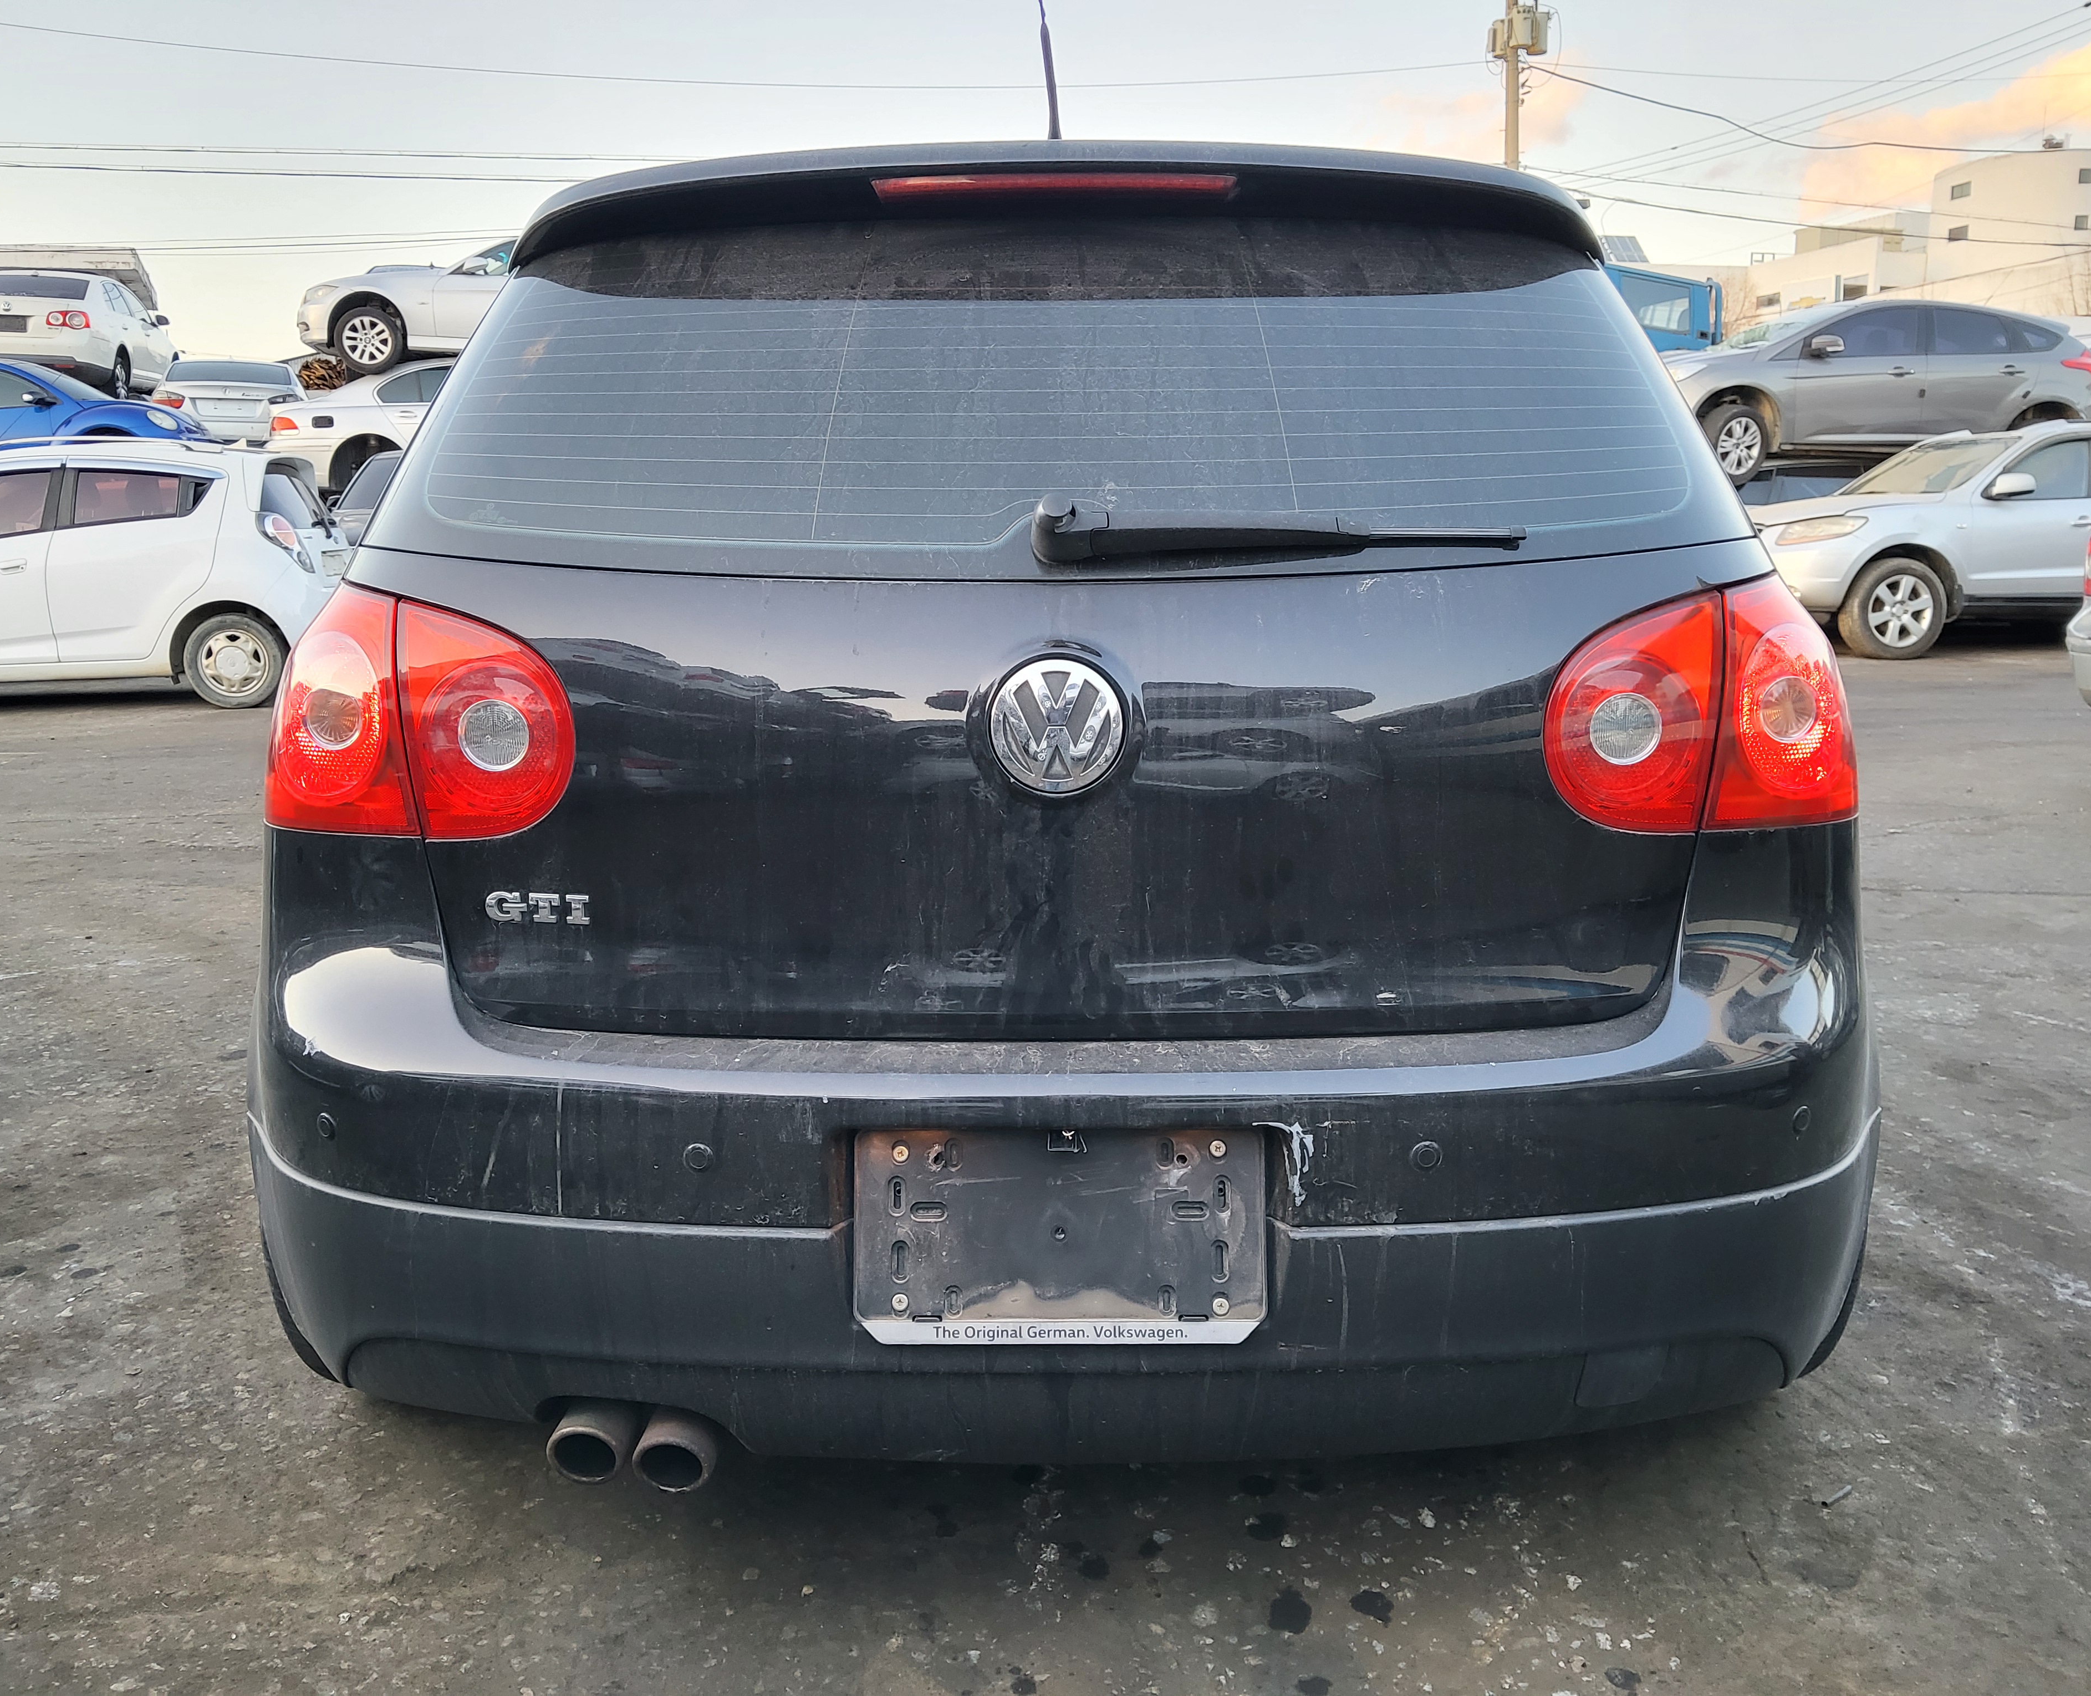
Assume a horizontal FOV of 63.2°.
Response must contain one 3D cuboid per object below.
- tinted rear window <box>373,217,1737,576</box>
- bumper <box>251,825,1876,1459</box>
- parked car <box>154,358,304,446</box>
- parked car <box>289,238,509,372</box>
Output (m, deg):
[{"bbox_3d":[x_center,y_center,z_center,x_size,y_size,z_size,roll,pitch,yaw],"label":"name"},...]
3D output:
[{"bbox_3d":[0.012,-0.407,1.571,1.280,0.440,0.150,0,-25,0],"label":"tinted rear window"},{"bbox_3d":[0.015,0.255,1.598,1.740,0.520,0.450,0,11,0],"label":"bumper"},{"bbox_3d":[-10.800,-5.790,22.712,1.770,1.450,4.550,-4,12,-21],"label":"parked car"},{"bbox_3d":[-5.300,-5.495,17.371,4.520,1.430,1.817,-3,11,-16],"label":"parked car"}]

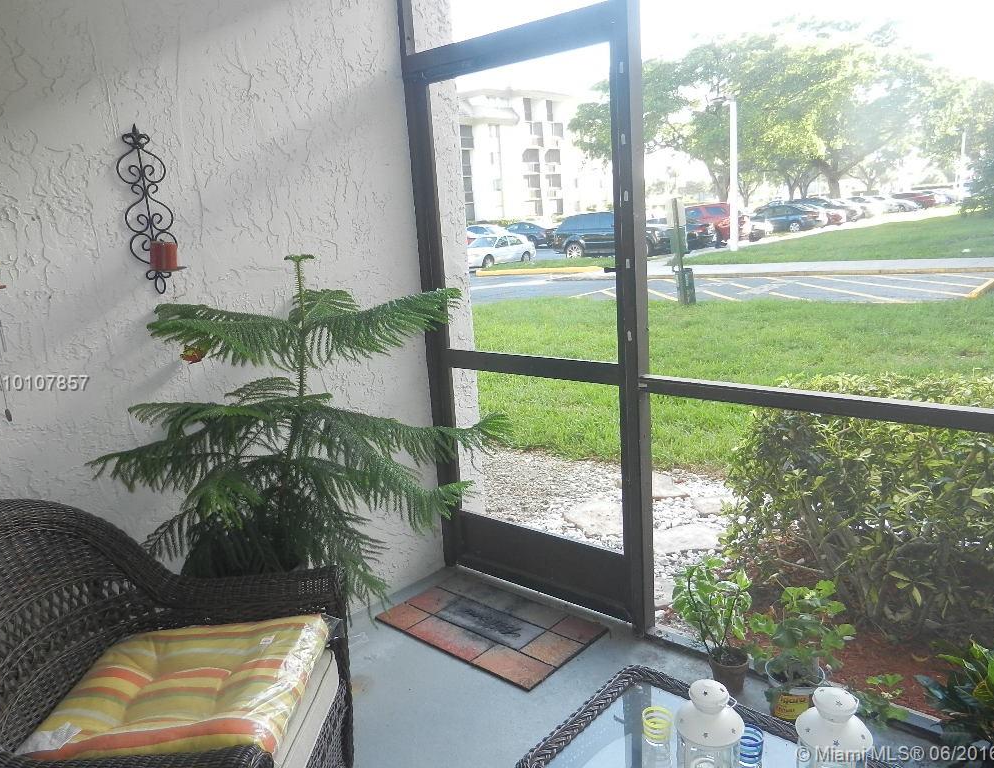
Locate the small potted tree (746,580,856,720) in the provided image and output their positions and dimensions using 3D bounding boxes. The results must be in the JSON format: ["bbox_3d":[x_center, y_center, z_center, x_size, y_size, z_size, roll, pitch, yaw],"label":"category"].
[{"bbox_3d":[0.857,0.773,2.112,0.310,0.410,0.300,7,16,40],"label":"small potted tree"}]

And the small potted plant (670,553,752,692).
[{"bbox_3d":[0.660,0.738,2.265,0.240,0.440,0.230,-7,13,-16],"label":"small potted plant"}]

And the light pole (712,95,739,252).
[{"bbox_3d":[8.134,-7.422,26.403,1.000,5.320,0.300,5,15,34],"label":"light pole"}]

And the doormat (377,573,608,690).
[{"bbox_3d":[-0.036,0.891,2.766,0.765,0.012,0.450,8,17,42],"label":"doormat"}]

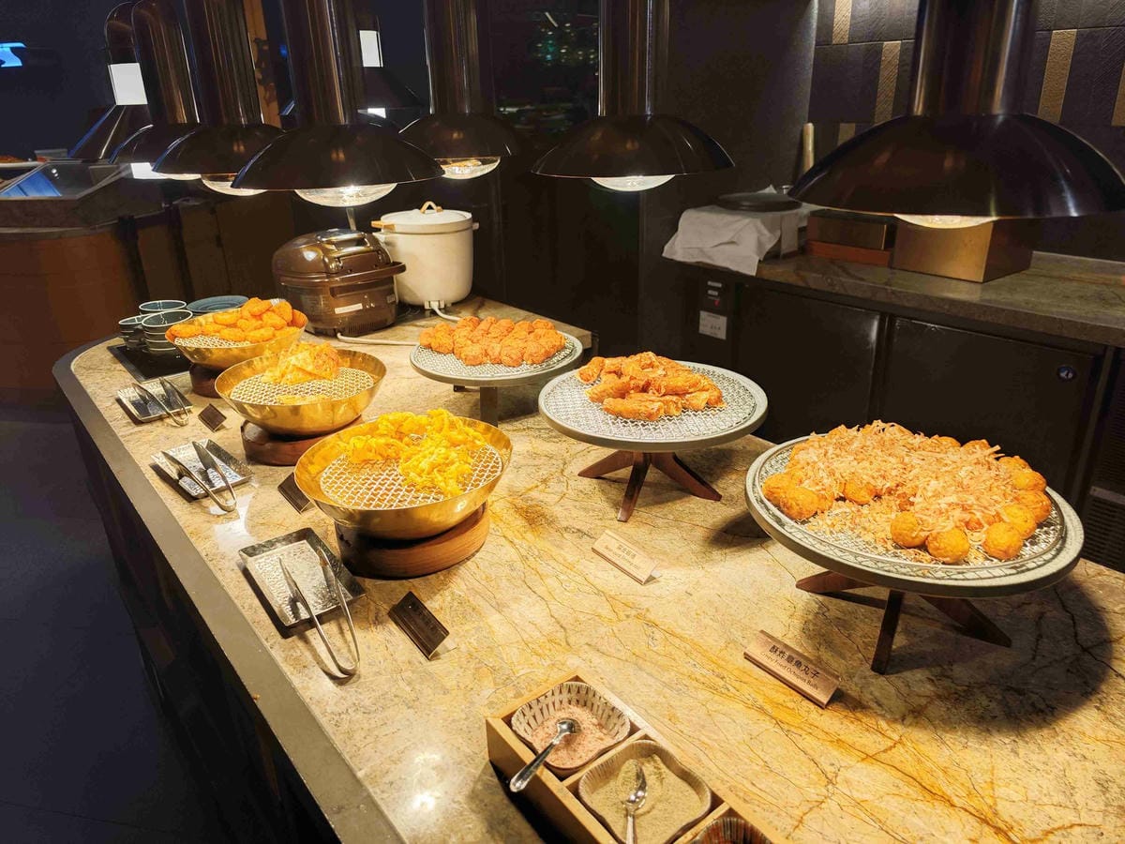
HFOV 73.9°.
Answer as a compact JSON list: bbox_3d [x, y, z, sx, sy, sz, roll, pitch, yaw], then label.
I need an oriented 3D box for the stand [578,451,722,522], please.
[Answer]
[{"bbox_3d":[0.136,0.041,1.178,0.178,0.141,0.178,-10,25,-18],"label":"stand"}]

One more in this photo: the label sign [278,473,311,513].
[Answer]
[{"bbox_3d":[-0.403,0.104,1.141,0.034,0.026,0.099,-19,29,-34],"label":"label sign"}]

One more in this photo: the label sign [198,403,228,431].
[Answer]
[{"bbox_3d":[-0.651,-0.013,1.397,0.034,0.026,0.099,-20,29,-35],"label":"label sign"}]

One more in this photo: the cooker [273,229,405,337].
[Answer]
[{"bbox_3d":[-0.597,-0.385,1.995,0.260,0.222,0.325,-20,29,-36],"label":"cooker"}]

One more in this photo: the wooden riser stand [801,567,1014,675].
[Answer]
[{"bbox_3d":[0.403,0.169,0.873,0.178,0.139,0.178,-7,24,-13],"label":"wooden riser stand"}]

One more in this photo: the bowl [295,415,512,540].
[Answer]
[{"bbox_3d":[-0.219,0.087,1.063,0.299,0.086,0.299,-1,23,0],"label":"bowl"}]

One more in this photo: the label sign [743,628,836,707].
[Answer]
[{"bbox_3d":[0.242,0.254,0.779,0.034,0.026,0.099,-20,29,-35],"label":"label sign"}]

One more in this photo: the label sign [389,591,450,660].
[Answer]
[{"bbox_3d":[-0.160,0.225,0.844,0.034,0.026,0.099,-19,29,-34],"label":"label sign"}]

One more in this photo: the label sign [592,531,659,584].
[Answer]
[{"bbox_3d":[0.087,0.179,1.012,0.037,0.022,0.105,-19,29,-35],"label":"label sign"}]

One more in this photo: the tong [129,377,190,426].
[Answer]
[{"bbox_3d":[-0.769,-0.039,1.442,0.060,0.033,0.235,-20,29,-36],"label":"tong"}]

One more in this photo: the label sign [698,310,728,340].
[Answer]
[{"bbox_3d":[0.609,-0.390,3.024,0.004,0.093,0.141,-19,29,-35],"label":"label sign"}]

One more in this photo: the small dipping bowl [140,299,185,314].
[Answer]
[{"bbox_3d":[-0.978,-0.266,1.838,0.113,0.042,0.113,-2,24,1],"label":"small dipping bowl"}]

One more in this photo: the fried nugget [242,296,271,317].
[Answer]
[{"bbox_3d":[-0.643,-0.241,1.570,0.055,0.038,0.045,-20,29,-35],"label":"fried nugget"}]

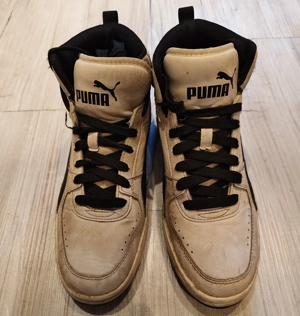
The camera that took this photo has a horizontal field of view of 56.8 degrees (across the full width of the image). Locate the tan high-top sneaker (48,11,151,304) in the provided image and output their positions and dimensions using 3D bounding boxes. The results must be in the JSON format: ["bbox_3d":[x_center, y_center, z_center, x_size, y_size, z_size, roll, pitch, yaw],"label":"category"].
[{"bbox_3d":[-0.052,-0.005,0.317,0.111,0.163,0.298,1,59,2],"label":"tan high-top sneaker"}]

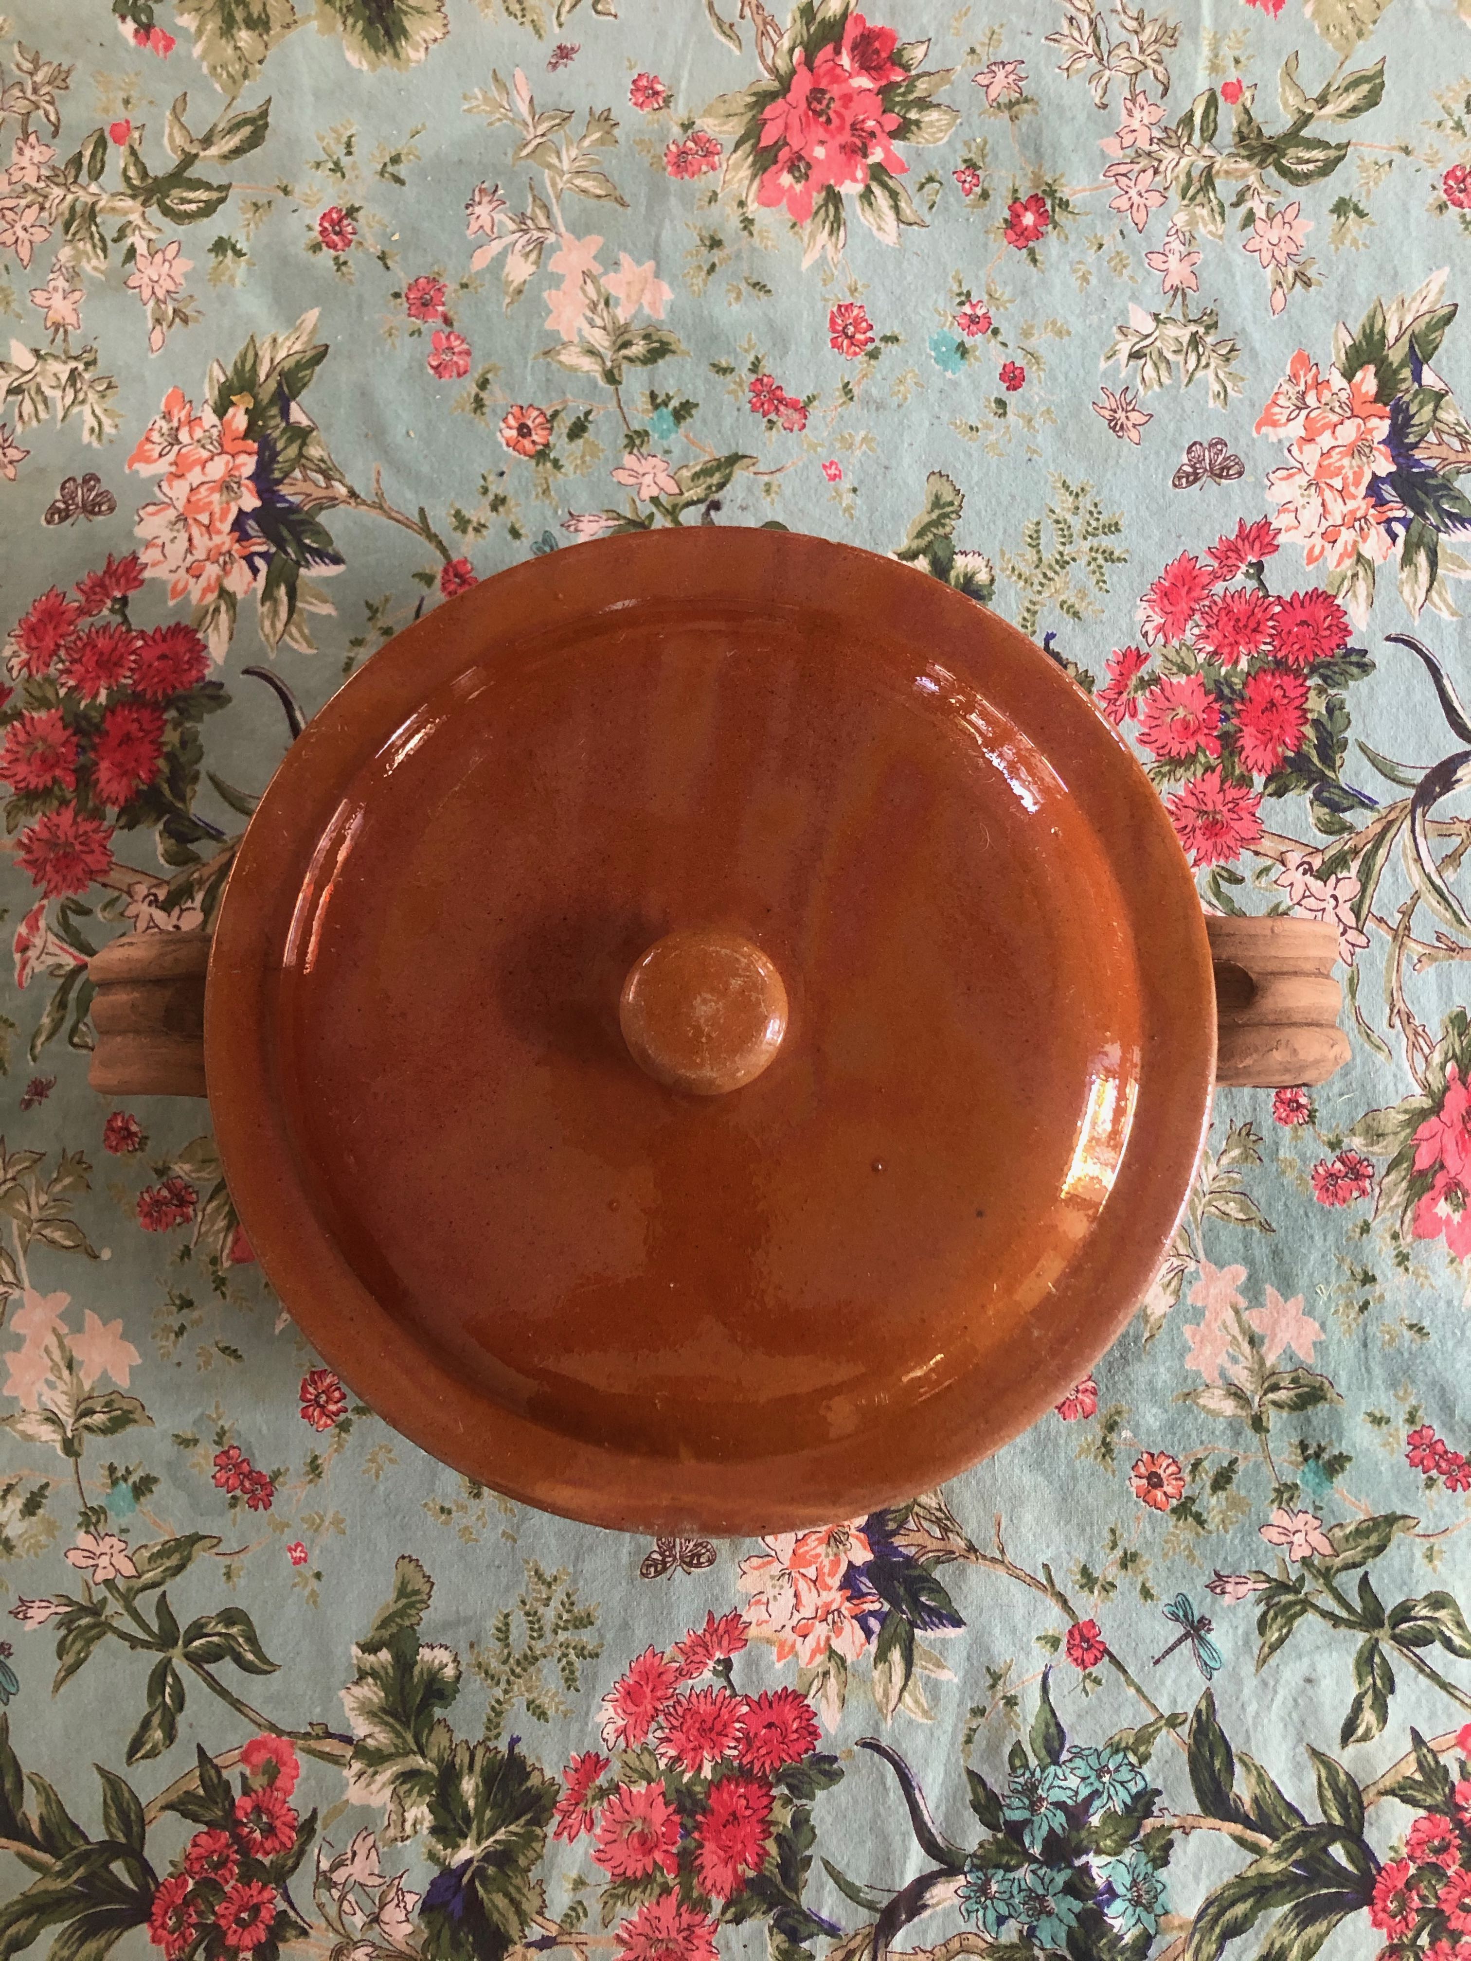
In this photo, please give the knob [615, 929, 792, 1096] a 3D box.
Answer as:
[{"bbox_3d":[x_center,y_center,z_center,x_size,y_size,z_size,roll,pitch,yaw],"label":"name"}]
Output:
[{"bbox_3d":[-0.006,0.007,0.348,0.036,0.031,0.036,-1,86,1],"label":"knob"}]

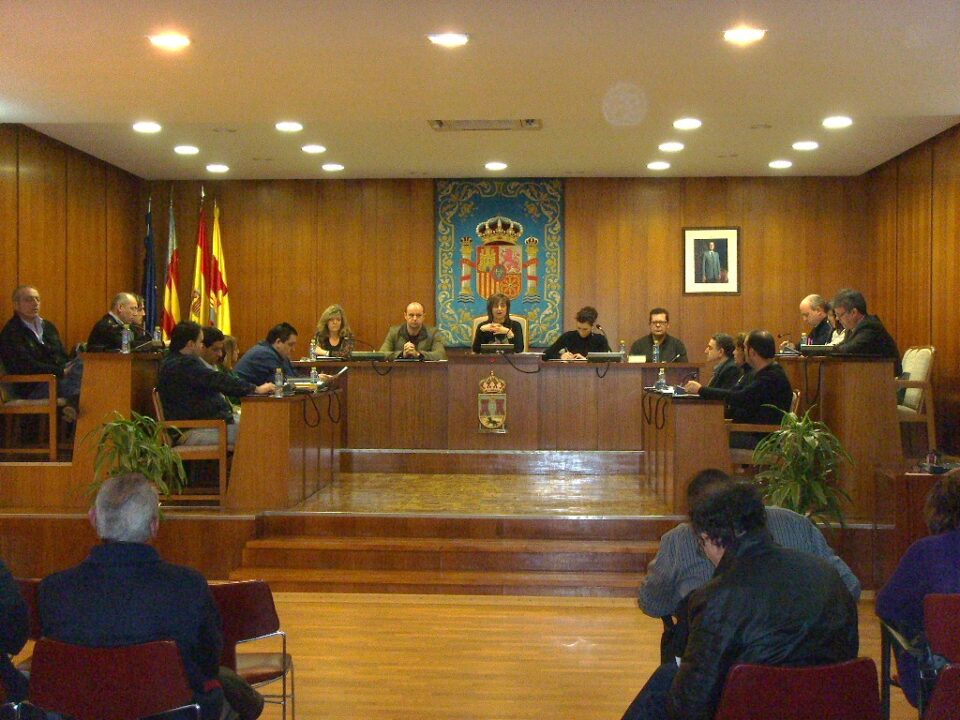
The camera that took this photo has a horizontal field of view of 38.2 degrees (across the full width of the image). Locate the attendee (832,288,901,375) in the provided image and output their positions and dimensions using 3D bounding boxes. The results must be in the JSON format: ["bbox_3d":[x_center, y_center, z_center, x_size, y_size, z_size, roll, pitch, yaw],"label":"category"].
[{"bbox_3d":[2.801,0.099,10.050,0.740,1.220,0.540,0,0,3],"label":"attendee"}]

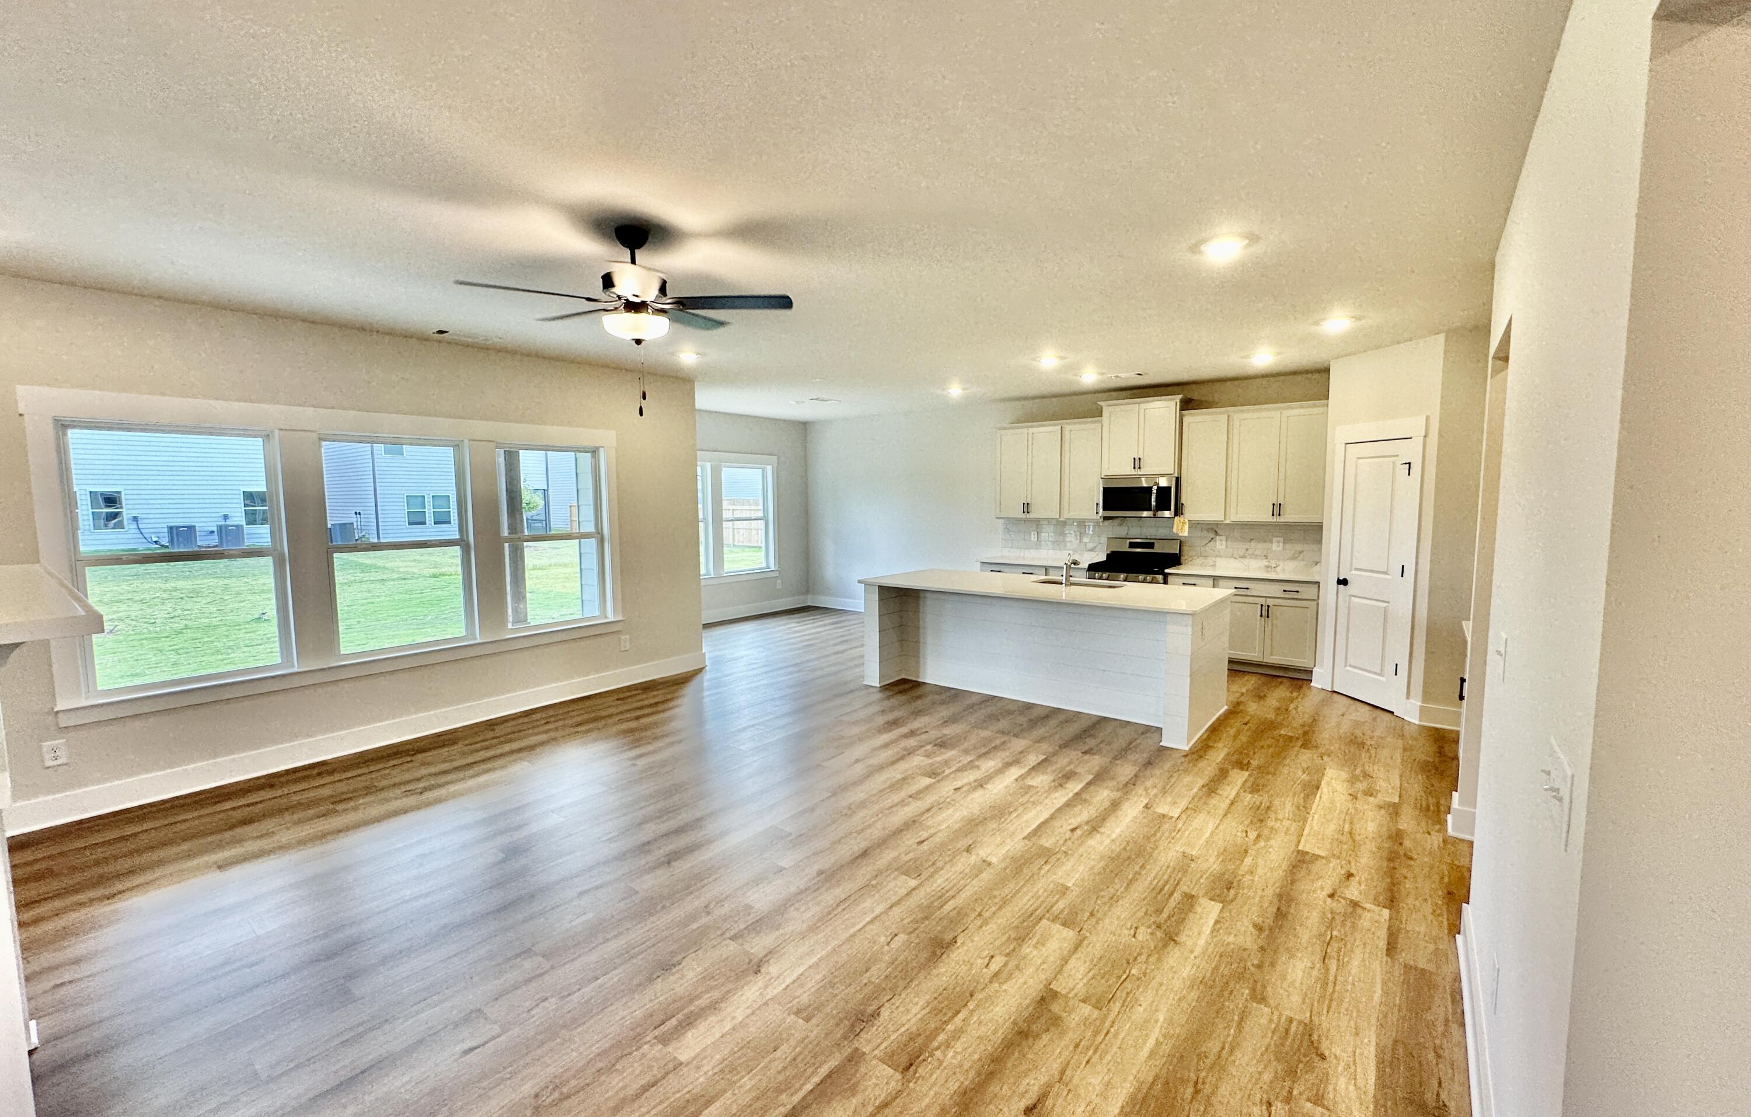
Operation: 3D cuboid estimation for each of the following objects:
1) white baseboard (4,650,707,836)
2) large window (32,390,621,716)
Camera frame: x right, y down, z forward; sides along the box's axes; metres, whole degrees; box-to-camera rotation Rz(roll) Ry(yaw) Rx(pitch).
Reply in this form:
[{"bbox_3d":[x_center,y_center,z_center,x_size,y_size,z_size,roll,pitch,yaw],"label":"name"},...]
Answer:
[{"bbox_3d":[-2.969,1.143,5.173,0.020,0.148,4.310,3,6,38],"label":"white baseboard"},{"bbox_3d":[-3.225,-0.122,4.862,0.100,1.695,3.236,3,6,38],"label":"large window"}]

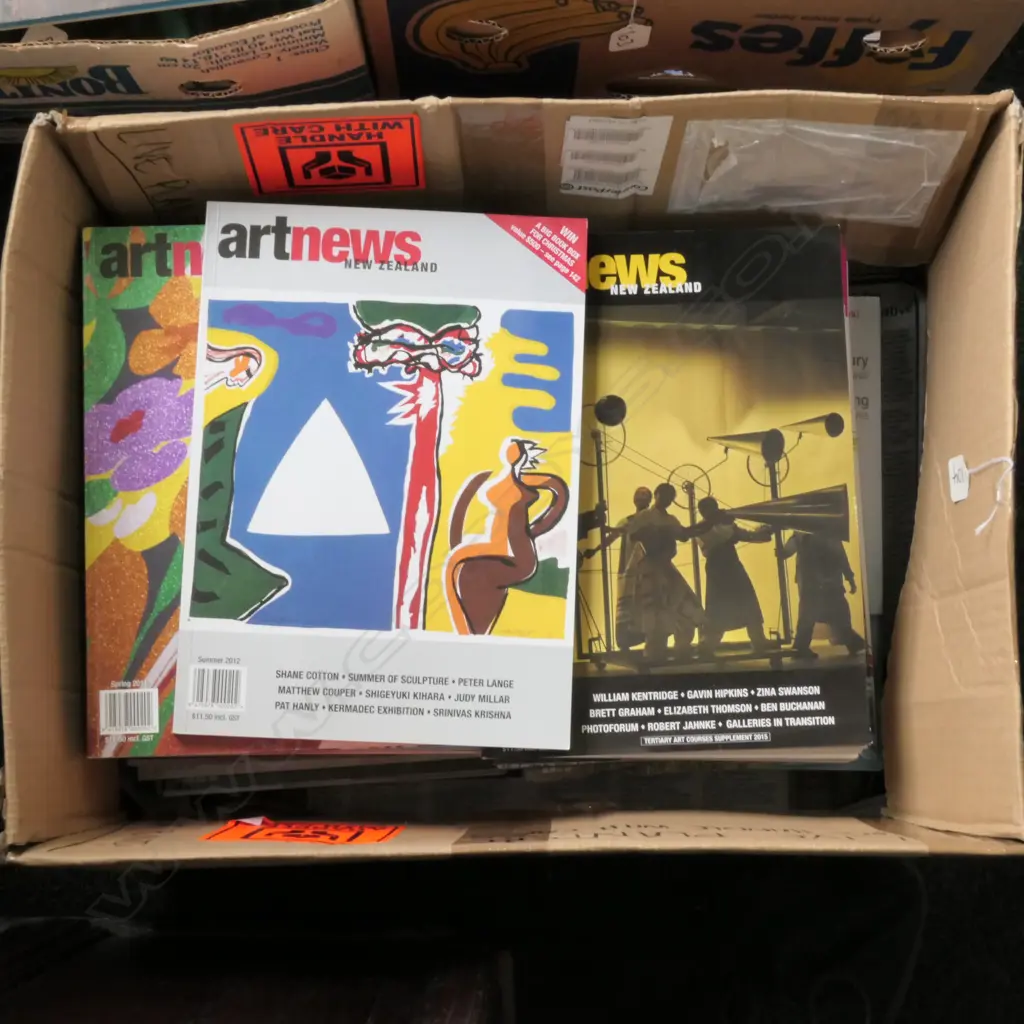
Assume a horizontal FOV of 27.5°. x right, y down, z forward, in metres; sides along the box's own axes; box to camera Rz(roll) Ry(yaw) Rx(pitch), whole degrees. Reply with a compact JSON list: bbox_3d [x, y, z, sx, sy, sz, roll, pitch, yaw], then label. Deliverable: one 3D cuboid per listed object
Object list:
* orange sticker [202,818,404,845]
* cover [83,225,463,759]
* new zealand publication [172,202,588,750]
[{"bbox_3d":[-0.111,0.173,1.127,0.098,0.094,0.003,1,87,3],"label":"orange sticker"},{"bbox_3d":[-0.126,-0.014,1.141,0.210,0.009,0.291,-2,82,-2],"label":"cover"},{"bbox_3d":[-0.069,-0.021,1.133,0.210,0.009,0.291,2,81,-1],"label":"new zealand publication"}]

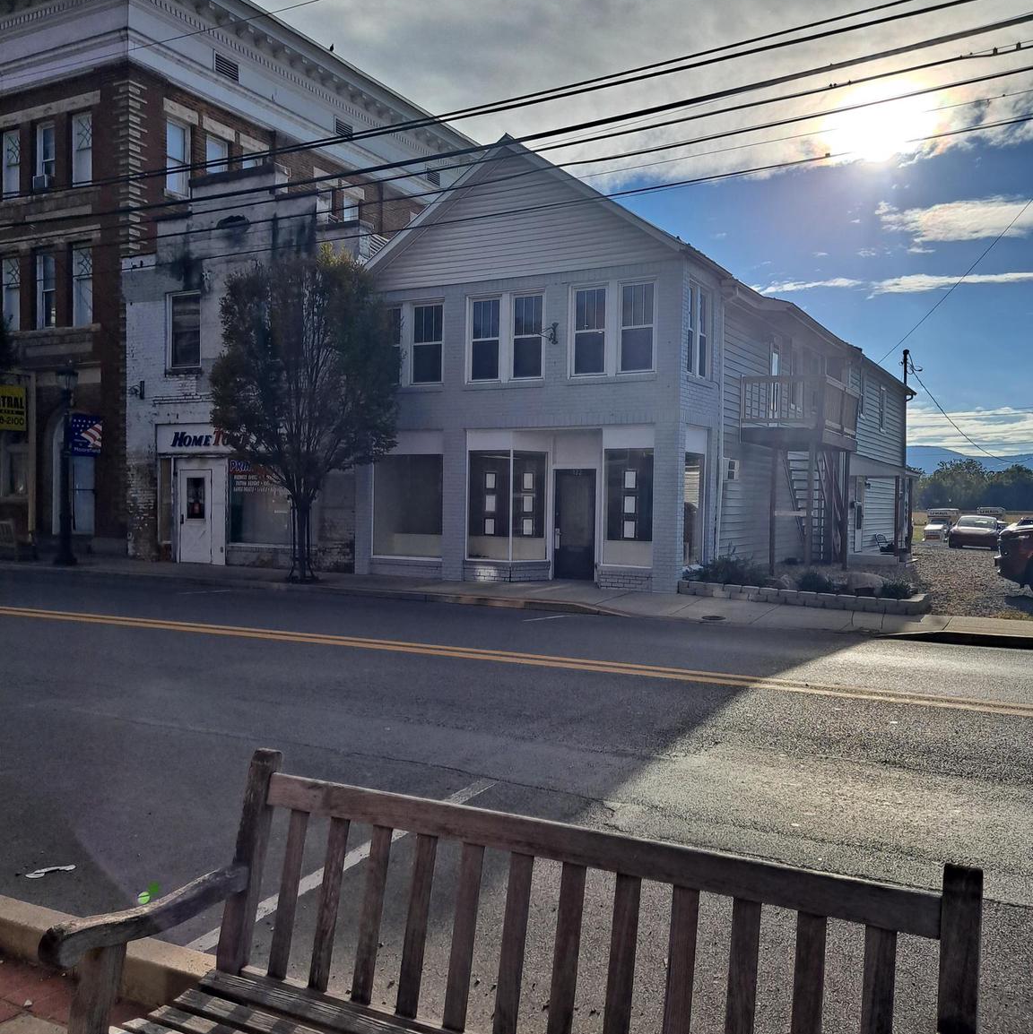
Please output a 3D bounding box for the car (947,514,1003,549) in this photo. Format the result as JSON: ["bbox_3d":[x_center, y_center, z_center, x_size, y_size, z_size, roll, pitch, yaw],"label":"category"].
[{"bbox_3d":[19.597,0.578,42.241,1.840,1.430,4.600,1,1,27],"label":"car"}]

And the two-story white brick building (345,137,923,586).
[{"bbox_3d":[5.023,-2.852,26.390,7.400,8.050,20.550,1,1,30],"label":"two-story white brick building"}]

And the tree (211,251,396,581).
[{"bbox_3d":[-3.877,-1.841,18.100,3.400,6.000,3.400,1,1,0],"label":"tree"}]

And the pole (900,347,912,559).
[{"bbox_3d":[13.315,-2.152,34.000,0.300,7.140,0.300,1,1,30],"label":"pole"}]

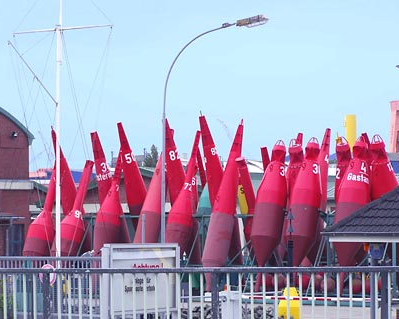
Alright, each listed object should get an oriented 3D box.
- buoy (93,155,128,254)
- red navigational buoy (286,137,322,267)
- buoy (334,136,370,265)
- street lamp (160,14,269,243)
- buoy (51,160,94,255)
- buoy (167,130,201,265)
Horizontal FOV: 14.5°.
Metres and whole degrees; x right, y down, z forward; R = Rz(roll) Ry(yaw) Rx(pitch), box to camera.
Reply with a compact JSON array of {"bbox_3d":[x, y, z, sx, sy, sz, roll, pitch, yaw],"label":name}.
[{"bbox_3d":[-3.878,2.421,68.000,1.120,5.982,1.120,-1,-15,45],"label":"buoy"},{"bbox_3d":[4.010,2.120,60.000,1.150,5.977,1.150,0,-9,45],"label":"red navigational buoy"},{"bbox_3d":[5.601,2.067,58.000,1.170,5.929,1.170,1,-9,45],"label":"buoy"},{"bbox_3d":[0.475,0.119,47.000,3.205,8.909,0.380,0,-2,0],"label":"street lamp"},{"bbox_3d":[-5.541,2.735,69.500,1.050,5.651,1.050,-1,-21,45],"label":"buoy"},{"bbox_3d":[-0.655,2.014,65.000,1.080,6.634,1.080,0,-16,45],"label":"buoy"}]

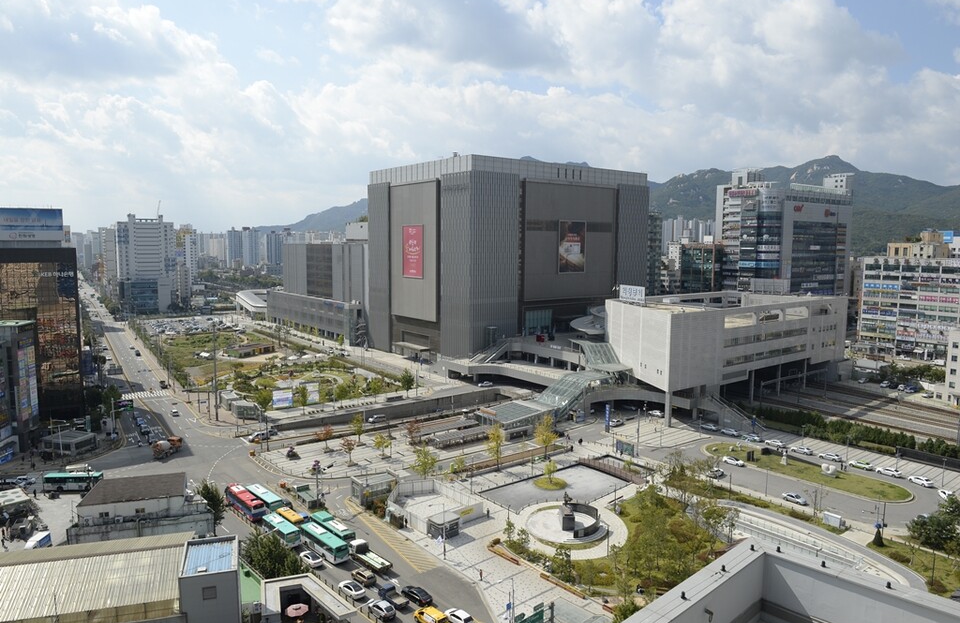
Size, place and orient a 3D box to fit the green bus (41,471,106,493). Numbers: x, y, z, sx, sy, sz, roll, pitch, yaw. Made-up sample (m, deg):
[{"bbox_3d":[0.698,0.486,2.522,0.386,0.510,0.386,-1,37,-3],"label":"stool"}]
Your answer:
[{"bbox_3d":[-83.745,35.261,132.159,10.700,3.100,2.450,0,6,-5],"label":"green bus"}]

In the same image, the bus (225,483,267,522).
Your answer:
[{"bbox_3d":[-42.936,35.025,117.043,2.500,3.300,11.900,-5,8,-43],"label":"bus"}]

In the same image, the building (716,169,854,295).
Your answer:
[{"bbox_3d":[177.241,-29.977,371.212,74.062,86.008,38.384,-4,7,-33],"label":"building"}]

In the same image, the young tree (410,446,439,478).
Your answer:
[{"bbox_3d":[-11.510,31.746,134.935,5.600,7.500,5.300,0,6,-5],"label":"young tree"}]

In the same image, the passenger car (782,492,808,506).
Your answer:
[{"bbox_3d":[62.556,37.216,127.005,1.800,1.460,4.600,-4,8,-38],"label":"passenger car"}]

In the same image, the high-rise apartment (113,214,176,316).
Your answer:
[{"bbox_3d":[-239.761,-33.579,460.211,35.800,70.500,17.000,-3,7,-32],"label":"high-rise apartment"}]

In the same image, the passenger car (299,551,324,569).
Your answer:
[{"bbox_3d":[-26.088,37.984,98.756,1.860,1.460,4.870,-5,8,-44],"label":"passenger car"}]

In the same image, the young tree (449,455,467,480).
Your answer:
[{"bbox_3d":[-4.263,33.037,136.479,3.100,4.700,3.000,0,6,-2],"label":"young tree"}]

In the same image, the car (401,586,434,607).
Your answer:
[{"bbox_3d":[-8.800,39.151,88.693,1.870,1.470,4.950,-6,8,-45],"label":"car"}]

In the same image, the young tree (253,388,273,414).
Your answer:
[{"bbox_3d":[-63.207,26.404,187.737,5.300,7.100,5.100,-2,6,-19],"label":"young tree"}]

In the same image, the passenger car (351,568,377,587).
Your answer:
[{"bbox_3d":[-17.439,39.822,96.182,1.840,1.680,4.500,-6,8,-45],"label":"passenger car"}]

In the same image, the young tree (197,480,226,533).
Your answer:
[{"bbox_3d":[-44.961,32.963,107.382,5.300,10.200,5.100,-2,6,-23],"label":"young tree"}]

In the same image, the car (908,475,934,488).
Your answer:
[{"bbox_3d":[94.597,36.363,137.048,1.830,1.470,4.820,-2,6,-19],"label":"car"}]

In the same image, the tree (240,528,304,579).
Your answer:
[{"bbox_3d":[-30.710,36.358,94.287,8.888,8.801,8.888,-2,6,-19],"label":"tree"}]

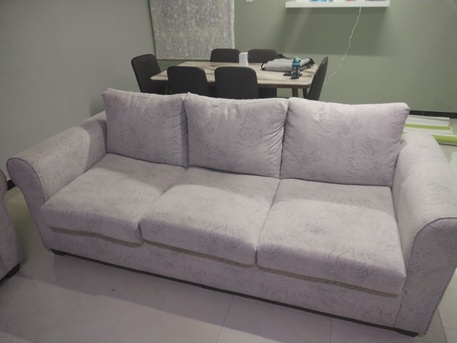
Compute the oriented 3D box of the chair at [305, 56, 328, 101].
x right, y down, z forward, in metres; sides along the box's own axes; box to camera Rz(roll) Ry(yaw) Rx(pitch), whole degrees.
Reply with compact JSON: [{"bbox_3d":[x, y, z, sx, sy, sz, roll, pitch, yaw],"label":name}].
[{"bbox_3d":[0.676,-0.641,3.395,0.510,0.890,0.430,7,30,16],"label":"chair"}]

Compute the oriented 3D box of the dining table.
[{"bbox_3d":[0.133,-0.899,4.415,1.855,0.750,1.066,7,29,16],"label":"dining table"}]

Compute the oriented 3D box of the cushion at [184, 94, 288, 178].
[{"bbox_3d":[0.061,-0.266,2.502,0.730,0.550,0.200,7,18,17],"label":"cushion"}]

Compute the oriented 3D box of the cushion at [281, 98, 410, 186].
[{"bbox_3d":[0.696,-0.196,2.147,0.670,0.500,0.190,7,21,16],"label":"cushion"}]

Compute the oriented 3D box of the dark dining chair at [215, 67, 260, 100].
[{"bbox_3d":[0.152,-0.594,3.348,0.430,0.890,0.510,7,30,16],"label":"dark dining chair"}]

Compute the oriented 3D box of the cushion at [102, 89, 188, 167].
[{"bbox_3d":[-0.608,-0.349,2.709,0.700,0.550,0.200,7,18,17],"label":"cushion"}]

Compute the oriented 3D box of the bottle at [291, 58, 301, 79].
[{"bbox_3d":[0.750,-1.158,3.811,0.085,0.230,0.085,7,29,16],"label":"bottle"}]

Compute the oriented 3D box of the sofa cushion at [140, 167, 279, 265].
[{"bbox_3d":[-0.060,0.220,2.284,0.720,0.175,0.800,7,29,17],"label":"sofa cushion"}]

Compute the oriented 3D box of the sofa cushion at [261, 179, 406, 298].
[{"bbox_3d":[0.616,0.305,2.074,0.720,0.175,0.800,7,29,17],"label":"sofa cushion"}]

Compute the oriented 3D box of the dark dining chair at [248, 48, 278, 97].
[{"bbox_3d":[0.430,-1.164,4.734,0.460,0.900,0.550,7,29,16],"label":"dark dining chair"}]

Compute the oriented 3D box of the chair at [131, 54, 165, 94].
[{"bbox_3d":[-0.655,-0.806,3.800,0.510,0.890,0.430,7,30,16],"label":"chair"}]

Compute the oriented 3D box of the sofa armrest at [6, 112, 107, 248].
[{"bbox_3d":[-1.038,0.012,2.464,0.225,0.655,0.900,7,30,16],"label":"sofa armrest"}]

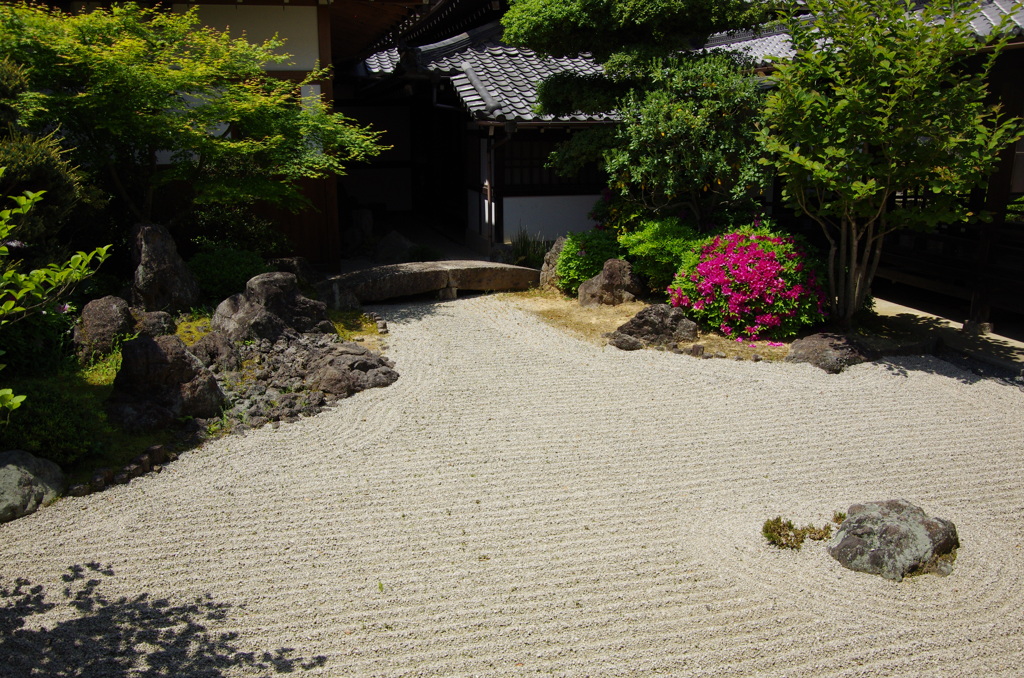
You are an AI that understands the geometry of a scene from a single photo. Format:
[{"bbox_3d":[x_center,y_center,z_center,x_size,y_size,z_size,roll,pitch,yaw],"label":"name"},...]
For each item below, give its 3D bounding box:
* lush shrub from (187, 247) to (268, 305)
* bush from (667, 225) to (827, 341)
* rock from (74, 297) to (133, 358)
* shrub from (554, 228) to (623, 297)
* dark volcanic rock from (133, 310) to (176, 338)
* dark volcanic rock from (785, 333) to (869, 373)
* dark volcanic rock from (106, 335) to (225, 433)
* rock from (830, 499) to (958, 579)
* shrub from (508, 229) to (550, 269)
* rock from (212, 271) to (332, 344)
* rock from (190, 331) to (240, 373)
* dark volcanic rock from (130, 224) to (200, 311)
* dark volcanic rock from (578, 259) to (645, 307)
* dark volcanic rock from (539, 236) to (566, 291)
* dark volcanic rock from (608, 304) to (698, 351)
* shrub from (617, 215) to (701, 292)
[{"bbox_3d":[-3.171,-0.722,8.621,0.946,0.583,0.851,0,15,0],"label":"lush shrub"},{"bbox_3d":[2.650,-0.695,8.446,1.703,1.151,1.567,4,15,17],"label":"bush"},{"bbox_3d":[-3.524,-0.117,6.597,0.530,0.520,0.460,0,15,0],"label":"rock"},{"bbox_3d":[1.089,-1.084,10.545,0.995,0.841,0.995,1,15,6],"label":"shrub"},{"bbox_3d":[-3.328,-0.129,7.121,0.420,0.270,0.360,0,15,0],"label":"dark volcanic rock"},{"bbox_3d":[2.924,0.100,7.074,0.800,0.270,0.580,0,15,0],"label":"dark volcanic rock"},{"bbox_3d":[-2.457,0.274,5.429,0.800,0.600,0.600,0,15,0],"label":"dark volcanic rock"},{"bbox_3d":[2.005,0.979,3.959,0.607,0.327,0.485,7,16,28],"label":"rock"},{"bbox_3d":[0.259,-1.352,11.360,0.640,0.550,0.500,0,15,0],"label":"shrub"},{"bbox_3d":[-2.604,-0.397,8.216,1.240,0.638,0.930,-5,15,-17],"label":"rock"},{"bbox_3d":[-2.662,0.088,6.751,0.462,0.334,0.393,-6,16,-21],"label":"rock"},{"bbox_3d":[-3.911,-0.793,8.518,0.709,0.976,0.532,-7,16,-24],"label":"dark volcanic rock"},{"bbox_3d":[1.290,-0.771,9.972,0.832,0.557,0.665,1,15,7],"label":"dark volcanic rock"},{"bbox_3d":[0.568,-0.988,9.976,0.450,0.700,0.400,0,15,0],"label":"dark volcanic rock"},{"bbox_3d":[1.527,-0.180,8.216,0.955,0.388,0.668,2,15,10],"label":"dark volcanic rock"},{"bbox_3d":[1.879,-1.079,9.604,1.168,0.907,0.993,0,15,0],"label":"shrub"}]

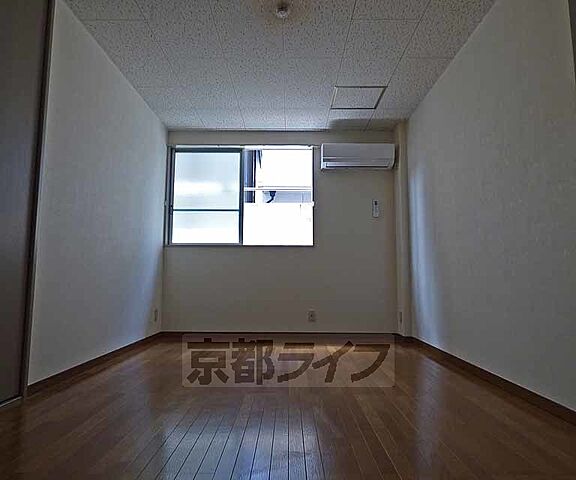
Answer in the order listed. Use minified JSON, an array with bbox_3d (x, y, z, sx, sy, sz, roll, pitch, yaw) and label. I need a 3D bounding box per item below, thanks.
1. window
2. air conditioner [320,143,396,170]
[{"bbox_3d":[-0.545,-0.508,3.979,1.680,1.160,0.100,0,-6,0],"label":"window"},{"bbox_3d":[0.775,-0.912,3.890,0.800,0.270,0.220,0,-6,0],"label":"air conditioner"}]

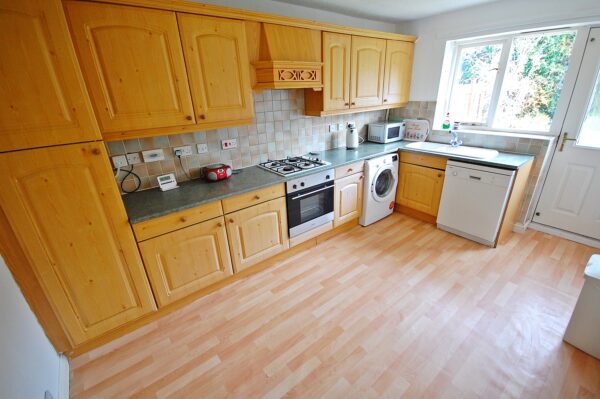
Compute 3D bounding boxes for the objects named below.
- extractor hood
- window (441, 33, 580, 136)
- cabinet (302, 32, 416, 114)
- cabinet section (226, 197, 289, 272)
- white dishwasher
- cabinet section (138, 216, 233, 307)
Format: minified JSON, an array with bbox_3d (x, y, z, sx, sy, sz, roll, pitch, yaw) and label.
[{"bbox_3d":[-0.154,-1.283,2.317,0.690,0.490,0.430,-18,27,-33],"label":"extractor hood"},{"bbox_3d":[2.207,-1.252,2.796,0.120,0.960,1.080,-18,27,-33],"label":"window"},{"bbox_3d":[0.773,-1.492,3.046,1.583,0.785,0.325,-18,27,-33],"label":"cabinet"},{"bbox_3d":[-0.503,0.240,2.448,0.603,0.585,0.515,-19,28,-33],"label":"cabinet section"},{"bbox_3d":[2.056,-0.024,2.848,0.550,0.838,0.597,-18,27,-33],"label":"white dishwasher"},{"bbox_3d":[-0.981,0.401,2.120,0.600,0.585,0.515,-19,28,-33],"label":"cabinet section"}]

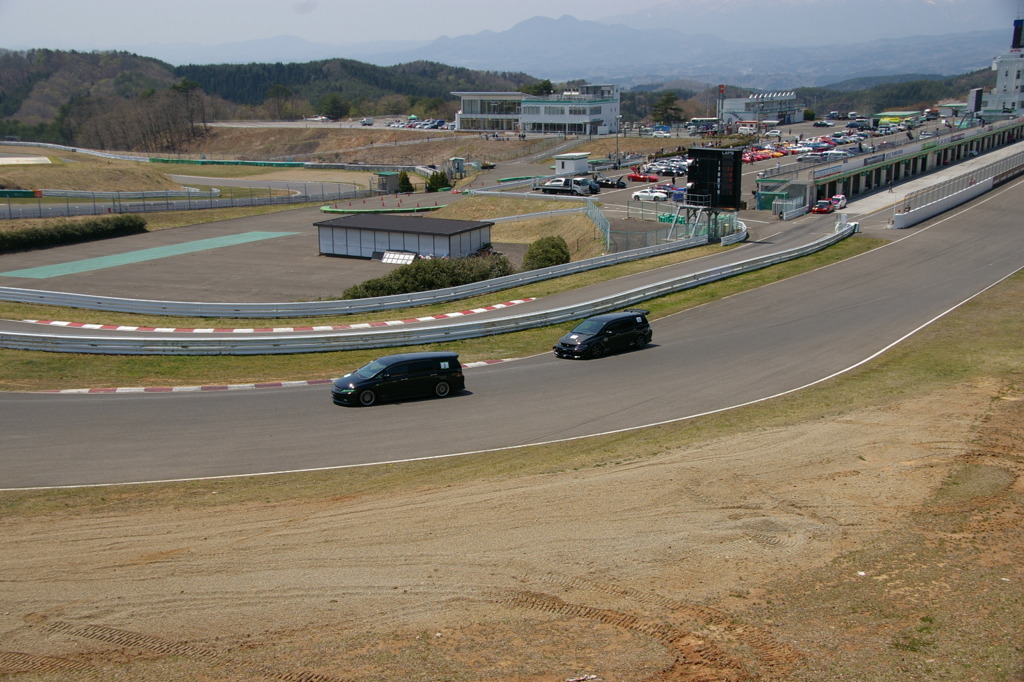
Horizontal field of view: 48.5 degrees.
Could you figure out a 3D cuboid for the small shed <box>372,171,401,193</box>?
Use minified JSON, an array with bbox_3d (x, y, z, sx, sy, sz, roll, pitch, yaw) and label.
[{"bbox_3d":[-17.600,-22.278,159.659,2.600,2.800,2.600,11,18,39],"label":"small shed"}]

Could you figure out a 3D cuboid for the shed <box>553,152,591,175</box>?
[{"bbox_3d":[9.531,-28.290,180.598,3.800,3.300,5.200,6,15,24],"label":"shed"}]

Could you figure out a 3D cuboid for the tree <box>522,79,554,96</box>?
[{"bbox_3d":[7.218,-68.172,323.417,10.500,13.000,10.000,-1,14,0],"label":"tree"}]

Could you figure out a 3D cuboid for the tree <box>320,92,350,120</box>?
[{"bbox_3d":[-61.262,-80.097,388.831,9.800,9.600,9.500,-1,14,0],"label":"tree"}]

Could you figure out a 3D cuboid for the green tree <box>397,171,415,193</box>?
[{"bbox_3d":[-14.928,-22.396,159.647,2.200,2.900,2.200,-1,14,0],"label":"green tree"}]

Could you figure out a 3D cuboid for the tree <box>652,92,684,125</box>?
[{"bbox_3d":[42.745,-63.114,308.868,9.300,9.300,8.500,-1,14,0],"label":"tree"}]

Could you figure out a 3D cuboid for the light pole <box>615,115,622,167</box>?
[{"bbox_3d":[18.129,-34.347,193.953,1.300,8.600,0.500,-5,15,-16],"label":"light pole"}]

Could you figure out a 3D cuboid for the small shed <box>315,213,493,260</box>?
[{"bbox_3d":[-11.162,-10.601,118.220,16.821,3.062,8.455,7,16,28],"label":"small shed"}]

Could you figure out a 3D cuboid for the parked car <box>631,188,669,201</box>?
[{"bbox_3d":[16.920,-17.977,139.344,4.350,1.280,1.780,3,15,14],"label":"parked car"}]

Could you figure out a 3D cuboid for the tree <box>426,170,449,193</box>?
[{"bbox_3d":[-10.356,-22.495,159.647,3.100,2.900,2.700,-1,14,0],"label":"tree"}]

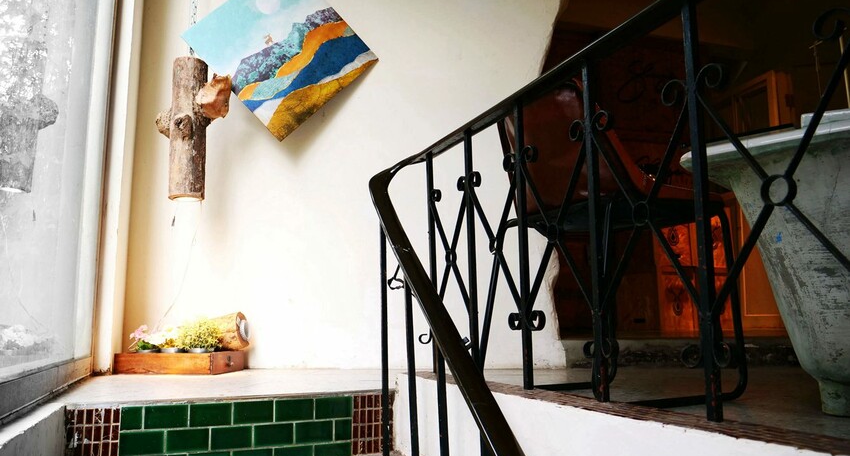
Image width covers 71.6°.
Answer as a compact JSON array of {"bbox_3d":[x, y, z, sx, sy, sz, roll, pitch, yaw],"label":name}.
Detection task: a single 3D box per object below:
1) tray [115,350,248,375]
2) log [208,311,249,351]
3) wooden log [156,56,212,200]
[{"bbox_3d":[-0.953,0.523,2.300,0.400,0.075,0.230,-2,-9,11],"label":"tray"},{"bbox_3d":[-0.827,0.424,2.280,0.255,0.136,0.136,-14,-8,0],"label":"log"},{"bbox_3d":[-0.937,-0.385,2.300,0.221,0.550,0.175,2,-9,-19],"label":"wooden log"}]

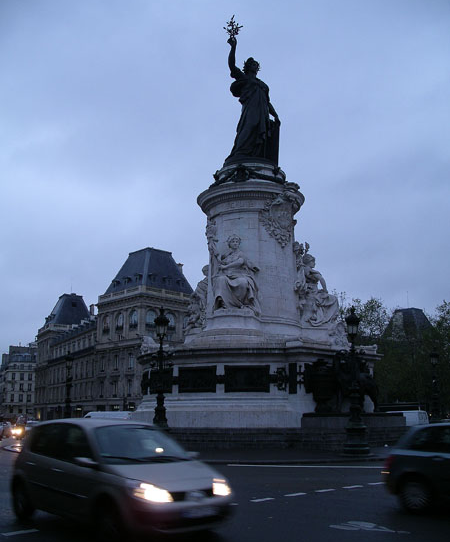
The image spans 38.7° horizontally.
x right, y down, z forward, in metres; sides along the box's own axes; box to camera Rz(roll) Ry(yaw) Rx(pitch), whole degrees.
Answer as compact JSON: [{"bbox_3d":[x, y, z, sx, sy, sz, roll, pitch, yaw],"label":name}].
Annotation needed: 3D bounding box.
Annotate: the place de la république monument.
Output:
[{"bbox_3d":[1.770,-3.384,37.665,15.500,26.000,16.000,9,-15,-34],"label":"place de la république monument"}]

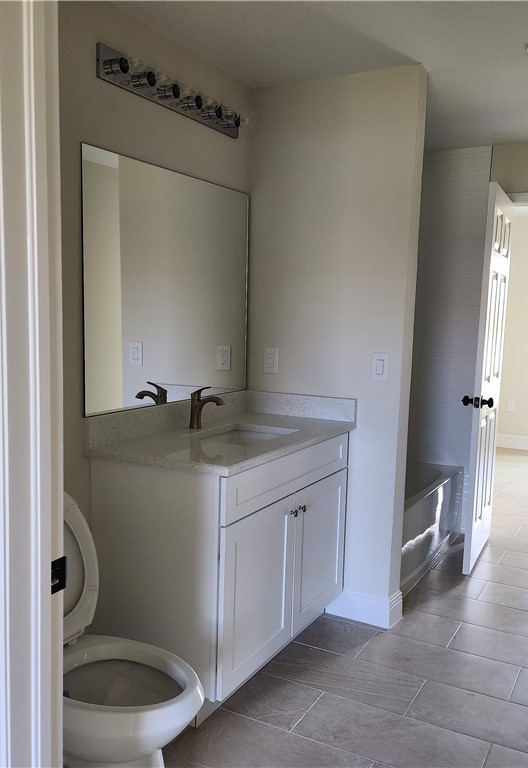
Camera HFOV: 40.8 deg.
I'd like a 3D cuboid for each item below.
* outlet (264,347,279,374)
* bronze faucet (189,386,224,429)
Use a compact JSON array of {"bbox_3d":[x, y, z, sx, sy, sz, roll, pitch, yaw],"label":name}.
[{"bbox_3d":[0.036,-0.107,3.365,0.075,0.116,0.011,5,7,28],"label":"outlet"},{"bbox_3d":[-0.233,0.098,2.874,0.153,0.174,0.050,5,7,28],"label":"bronze faucet"}]

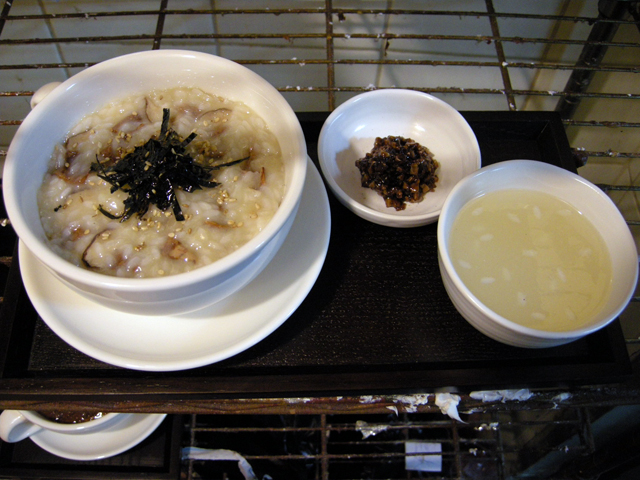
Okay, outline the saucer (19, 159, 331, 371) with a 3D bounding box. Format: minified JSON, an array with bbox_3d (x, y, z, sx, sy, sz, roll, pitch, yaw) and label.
[{"bbox_3d":[-0.080,-0.005,0.375,0.176,0.023,0.176,1,60,-1],"label":"saucer"}]

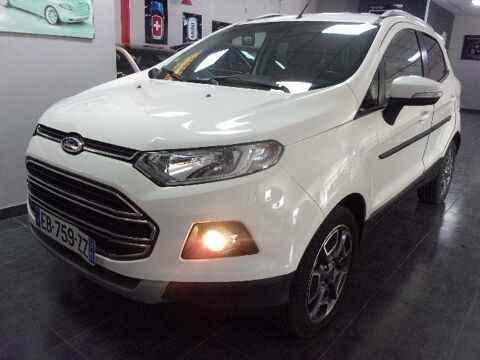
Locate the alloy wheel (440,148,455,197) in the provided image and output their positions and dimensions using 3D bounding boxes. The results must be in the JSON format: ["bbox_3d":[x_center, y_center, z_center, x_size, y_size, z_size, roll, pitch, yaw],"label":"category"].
[{"bbox_3d":[1.933,-0.080,3.778,0.170,0.465,0.465,15,21,36],"label":"alloy wheel"}]

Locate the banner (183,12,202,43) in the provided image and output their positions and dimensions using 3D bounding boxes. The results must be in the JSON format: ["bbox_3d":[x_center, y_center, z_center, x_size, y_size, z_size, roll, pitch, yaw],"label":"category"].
[{"bbox_3d":[-0.889,-2.829,7.300,0.020,0.617,0.521,15,21,36],"label":"banner"}]

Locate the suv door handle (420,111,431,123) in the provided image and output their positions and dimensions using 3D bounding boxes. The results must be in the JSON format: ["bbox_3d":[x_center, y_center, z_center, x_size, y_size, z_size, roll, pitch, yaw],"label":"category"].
[{"bbox_3d":[1.252,-0.427,2.626,0.060,0.060,0.220,15,21,36],"label":"suv door handle"}]

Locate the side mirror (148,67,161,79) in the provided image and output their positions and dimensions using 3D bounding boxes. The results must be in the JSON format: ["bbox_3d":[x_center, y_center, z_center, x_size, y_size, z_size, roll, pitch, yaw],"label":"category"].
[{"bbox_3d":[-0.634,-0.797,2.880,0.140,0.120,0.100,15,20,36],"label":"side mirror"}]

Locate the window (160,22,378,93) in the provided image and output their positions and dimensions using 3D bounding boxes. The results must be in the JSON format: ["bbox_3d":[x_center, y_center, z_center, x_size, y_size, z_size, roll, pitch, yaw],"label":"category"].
[{"bbox_3d":[0.140,-0.814,2.496,1.400,0.110,0.890,15,52,36],"label":"window"}]

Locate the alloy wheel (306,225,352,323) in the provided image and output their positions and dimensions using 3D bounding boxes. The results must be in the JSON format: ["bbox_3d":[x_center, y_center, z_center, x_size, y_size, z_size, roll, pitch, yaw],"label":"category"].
[{"bbox_3d":[0.369,0.424,1.869,0.170,0.465,0.465,15,21,36],"label":"alloy wheel"}]

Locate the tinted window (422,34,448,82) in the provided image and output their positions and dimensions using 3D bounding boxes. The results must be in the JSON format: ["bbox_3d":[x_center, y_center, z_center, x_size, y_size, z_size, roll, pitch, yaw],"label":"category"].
[{"bbox_3d":[1.554,-0.946,3.083,0.080,0.370,0.850,-6,8,40],"label":"tinted window"}]

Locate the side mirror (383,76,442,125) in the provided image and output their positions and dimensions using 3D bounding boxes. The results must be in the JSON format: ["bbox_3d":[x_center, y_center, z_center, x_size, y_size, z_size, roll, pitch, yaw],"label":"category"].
[{"bbox_3d":[0.945,-0.423,2.097,0.240,0.235,0.200,15,21,36],"label":"side mirror"}]

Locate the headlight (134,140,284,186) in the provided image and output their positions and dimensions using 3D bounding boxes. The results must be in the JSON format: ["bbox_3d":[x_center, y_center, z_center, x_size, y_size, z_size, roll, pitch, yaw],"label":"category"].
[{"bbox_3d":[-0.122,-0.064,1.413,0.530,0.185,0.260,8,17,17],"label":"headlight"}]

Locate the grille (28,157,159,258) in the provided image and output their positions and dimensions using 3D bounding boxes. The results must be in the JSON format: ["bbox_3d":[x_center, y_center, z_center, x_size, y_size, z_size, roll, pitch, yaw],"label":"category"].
[{"bbox_3d":[-0.719,0.076,1.666,1.000,0.360,0.140,15,16,36],"label":"grille"}]

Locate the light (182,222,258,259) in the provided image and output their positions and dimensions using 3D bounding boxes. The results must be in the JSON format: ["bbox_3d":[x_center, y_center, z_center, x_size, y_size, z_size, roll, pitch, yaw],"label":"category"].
[{"bbox_3d":[-0.077,0.213,1.420,0.290,0.150,0.140,5,17,9],"label":"light"}]

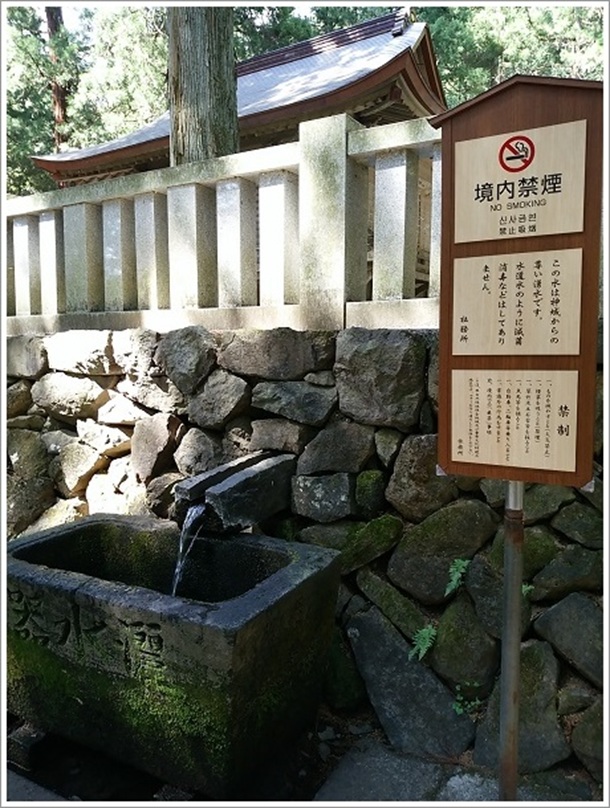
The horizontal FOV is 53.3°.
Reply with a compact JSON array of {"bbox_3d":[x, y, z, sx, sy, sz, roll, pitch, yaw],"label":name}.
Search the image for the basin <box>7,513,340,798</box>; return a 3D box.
[{"bbox_3d":[-0.621,0.861,2.411,1.328,0.512,0.793,2,5,26],"label":"basin"}]

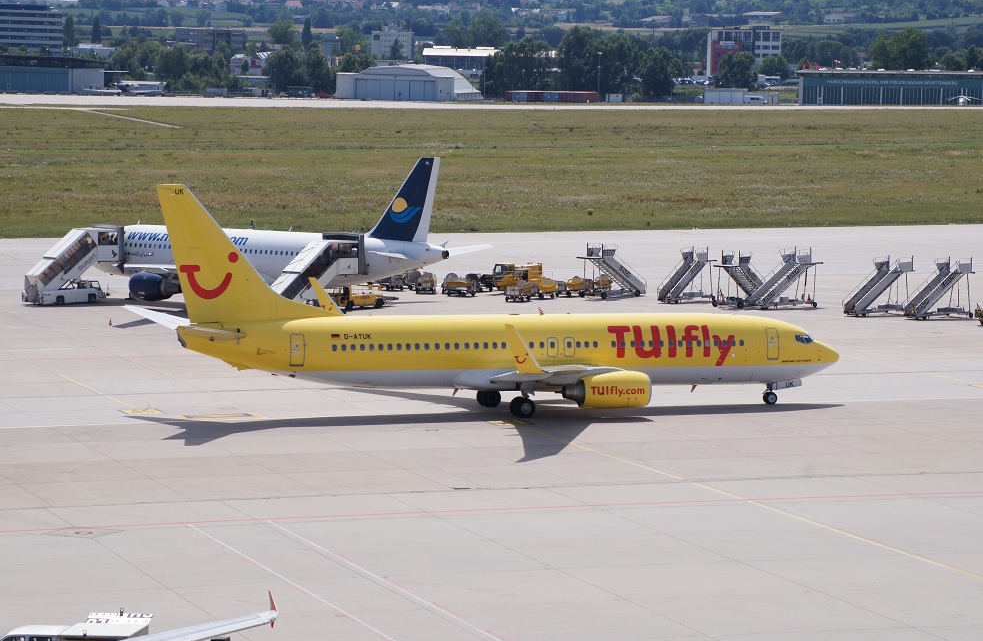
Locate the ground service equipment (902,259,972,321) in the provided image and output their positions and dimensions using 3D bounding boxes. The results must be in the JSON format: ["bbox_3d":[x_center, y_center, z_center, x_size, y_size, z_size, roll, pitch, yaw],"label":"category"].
[{"bbox_3d":[33.396,-2.421,244.180,5.000,4.350,2.200,-4,6,-42],"label":"ground service equipment"}]

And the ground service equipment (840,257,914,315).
[{"bbox_3d":[29.350,-2.700,248.140,5.600,4.500,2.000,-3,6,-38],"label":"ground service equipment"}]

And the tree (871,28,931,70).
[{"bbox_3d":[133.720,-87.290,1070.000,19.500,16.800,19.000,0,5,0],"label":"tree"}]

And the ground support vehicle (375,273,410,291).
[{"bbox_3d":[-8.240,-3.260,272.320,2.600,1.500,1.500,-4,6,-40],"label":"ground support vehicle"}]

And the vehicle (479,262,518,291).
[{"bbox_3d":[0.500,-3.590,271.280,3.300,2.400,2.100,-2,5,-30],"label":"vehicle"}]

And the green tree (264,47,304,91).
[{"bbox_3d":[-60.720,-73.190,960.000,11.800,14.300,11.800,0,5,0],"label":"green tree"}]

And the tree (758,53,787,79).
[{"bbox_3d":[97.366,-87.526,1130.000,10.360,8.630,10.000,1,5,0],"label":"tree"}]

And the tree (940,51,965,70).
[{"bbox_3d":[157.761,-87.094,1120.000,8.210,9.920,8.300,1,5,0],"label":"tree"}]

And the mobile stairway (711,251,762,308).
[{"bbox_3d":[19.599,-3.164,252.597,2.200,4.150,5.000,5,6,41],"label":"mobile stairway"}]

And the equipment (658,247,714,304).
[{"bbox_3d":[15.442,-3.627,257.608,5.000,4.150,1.800,-4,7,-45],"label":"equipment"}]

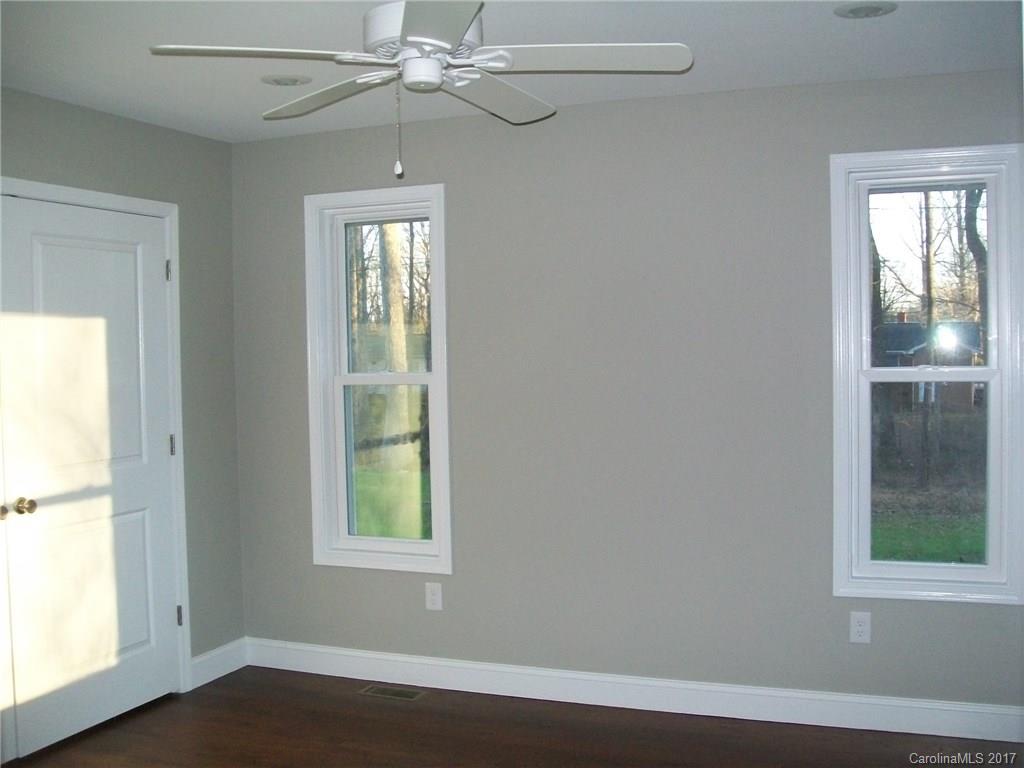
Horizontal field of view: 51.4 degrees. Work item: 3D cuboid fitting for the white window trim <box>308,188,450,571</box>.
[{"bbox_3d":[-0.577,-0.015,4.714,0.691,1.670,0.100,0,2,21],"label":"white window trim"}]

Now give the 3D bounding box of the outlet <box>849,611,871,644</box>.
[{"bbox_3d":[1.305,0.913,3.983,0.072,0.115,0.009,0,2,21],"label":"outlet"}]

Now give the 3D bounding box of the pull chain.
[{"bbox_3d":[-0.271,-0.620,2.555,0.018,0.240,0.018,-1,2,0],"label":"pull chain"}]

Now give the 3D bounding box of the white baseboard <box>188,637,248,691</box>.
[{"bbox_3d":[-1.316,1.256,4.807,0.016,0.135,0.419,0,2,21],"label":"white baseboard"}]

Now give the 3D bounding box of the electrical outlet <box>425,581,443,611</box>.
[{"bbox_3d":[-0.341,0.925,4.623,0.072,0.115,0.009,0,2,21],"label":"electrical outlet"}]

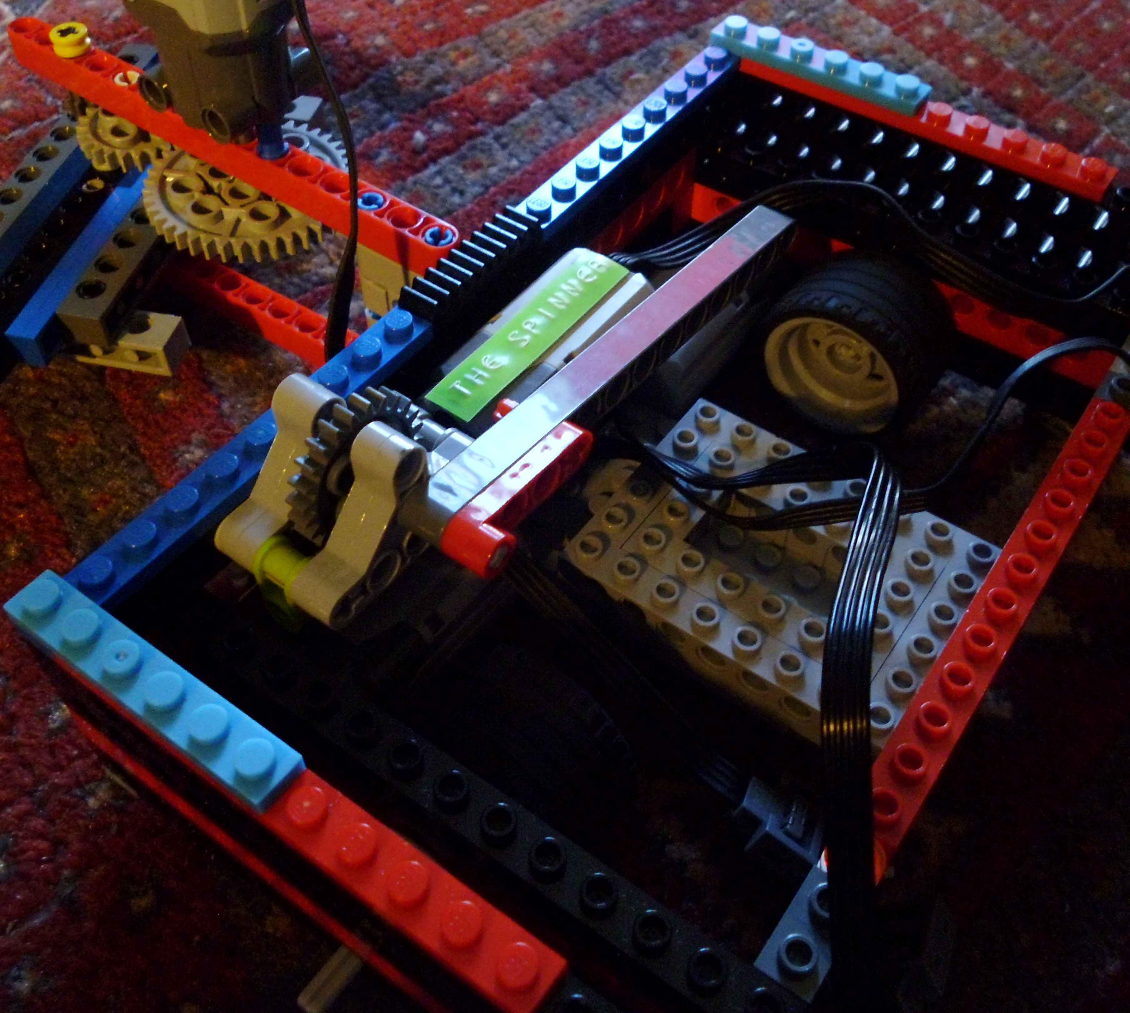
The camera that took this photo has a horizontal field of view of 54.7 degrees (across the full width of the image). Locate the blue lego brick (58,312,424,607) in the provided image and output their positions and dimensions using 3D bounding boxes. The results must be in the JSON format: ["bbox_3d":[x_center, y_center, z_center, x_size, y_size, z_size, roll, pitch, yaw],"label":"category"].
[{"bbox_3d":[-0.048,-0.009,0.169,0.008,0.005,0.077,29,57,21],"label":"blue lego brick"}]

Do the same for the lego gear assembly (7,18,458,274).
[{"bbox_3d":[-0.071,-0.074,0.221,0.120,0.008,0.008,30,57,17],"label":"lego gear assembly"}]

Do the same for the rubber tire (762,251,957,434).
[{"bbox_3d":[0.062,-0.034,0.234,0.037,0.037,0.022,30,60,22],"label":"rubber tire"}]

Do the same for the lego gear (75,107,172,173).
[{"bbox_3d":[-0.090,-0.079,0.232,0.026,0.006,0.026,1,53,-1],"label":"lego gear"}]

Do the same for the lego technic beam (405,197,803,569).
[{"bbox_3d":[0.011,-0.026,0.185,0.008,0.008,0.104,31,52,22],"label":"lego technic beam"}]

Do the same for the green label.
[{"bbox_3d":[-0.005,-0.029,0.182,0.009,0.001,0.044,29,57,21],"label":"green label"}]

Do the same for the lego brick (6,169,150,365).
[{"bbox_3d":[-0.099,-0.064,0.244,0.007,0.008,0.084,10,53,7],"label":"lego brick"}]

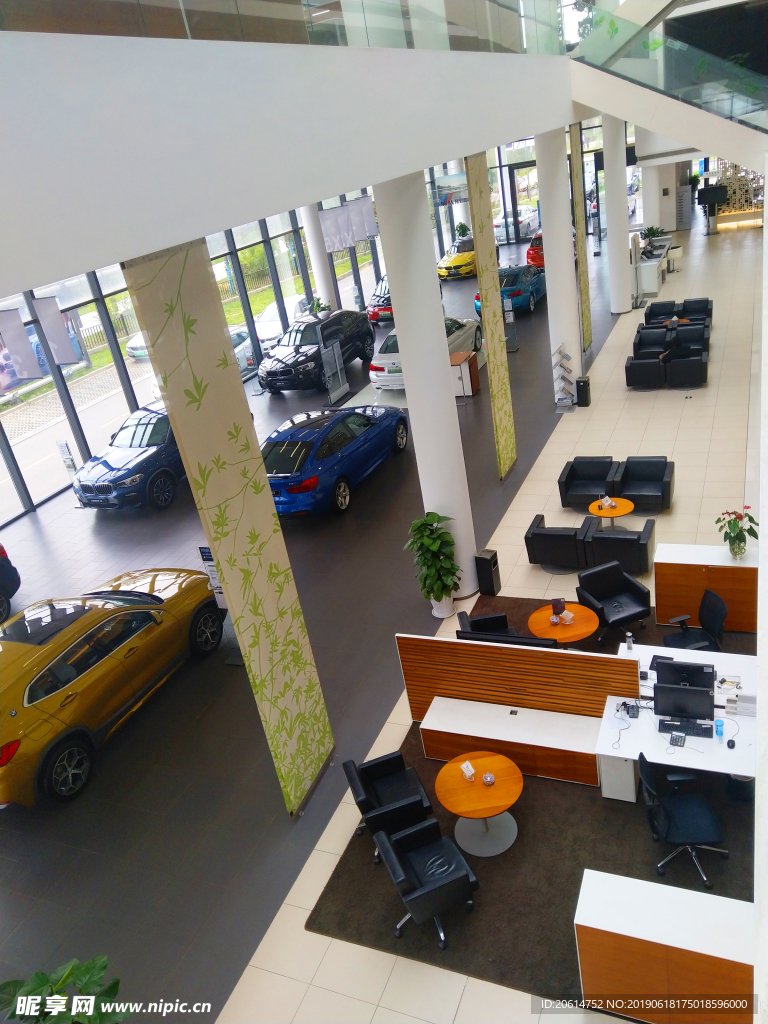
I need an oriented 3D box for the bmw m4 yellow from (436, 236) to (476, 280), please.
[{"bbox_3d":[4.194,-11.963,34.411,1.917,1.419,4.624,2,28,26],"label":"bmw m4 yellow"}]

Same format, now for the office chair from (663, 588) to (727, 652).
[{"bbox_3d":[3.494,1.484,8.334,0.650,0.980,0.616,-13,25,-4],"label":"office chair"}]

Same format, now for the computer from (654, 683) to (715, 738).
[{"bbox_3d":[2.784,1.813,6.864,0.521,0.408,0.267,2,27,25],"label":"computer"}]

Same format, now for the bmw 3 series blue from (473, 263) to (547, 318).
[{"bbox_3d":[4.819,-8.278,27.115,1.825,1.390,4.640,2,28,26],"label":"bmw 3 series blue"}]

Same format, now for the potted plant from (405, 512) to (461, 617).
[{"bbox_3d":[0.712,0.740,10.257,0.633,1.531,0.613,2,27,25],"label":"potted plant"}]

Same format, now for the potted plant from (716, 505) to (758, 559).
[{"bbox_3d":[4.228,0.263,8.853,0.469,0.612,0.435,2,27,25],"label":"potted plant"}]

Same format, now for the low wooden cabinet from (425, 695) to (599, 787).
[{"bbox_3d":[1.344,2.389,7.756,1.820,0.430,0.480,2,28,26],"label":"low wooden cabinet"}]

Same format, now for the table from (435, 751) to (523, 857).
[{"bbox_3d":[0.956,2.850,7.143,0.835,0.620,0.835,2,28,26],"label":"table"}]

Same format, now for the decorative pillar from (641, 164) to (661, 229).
[{"bbox_3d":[12.049,-14.004,33.250,0.800,3.000,0.800,2,28,25],"label":"decorative pillar"}]

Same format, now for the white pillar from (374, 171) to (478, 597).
[{"bbox_3d":[0.662,-1.423,10.076,0.645,5.720,0.645,2,26,26],"label":"white pillar"}]

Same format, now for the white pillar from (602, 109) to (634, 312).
[{"bbox_3d":[7.125,-8.954,22.544,0.694,5.614,0.673,2,27,25],"label":"white pillar"}]

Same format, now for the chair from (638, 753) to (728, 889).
[{"bbox_3d":[2.631,2.658,6.441,0.650,0.970,0.630,-6,26,11],"label":"chair"}]

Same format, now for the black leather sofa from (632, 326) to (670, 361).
[{"bbox_3d":[6.815,-4.198,18.688,0.837,0.735,0.791,2,27,25],"label":"black leather sofa"}]

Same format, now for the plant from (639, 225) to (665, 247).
[{"bbox_3d":[9.776,-10.012,26.875,0.850,0.700,0.800,2,28,26],"label":"plant"}]

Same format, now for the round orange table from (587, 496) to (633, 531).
[{"bbox_3d":[3.592,0.144,11.616,0.675,0.480,0.675,2,28,26],"label":"round orange table"}]

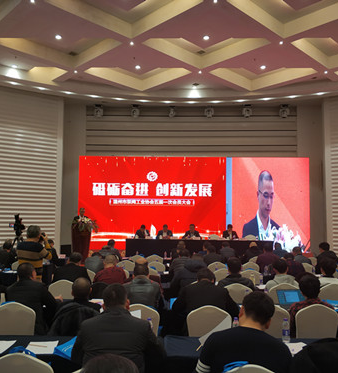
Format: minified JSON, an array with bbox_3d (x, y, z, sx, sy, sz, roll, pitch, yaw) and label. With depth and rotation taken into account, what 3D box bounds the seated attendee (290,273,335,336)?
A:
[{"bbox_3d":[1.481,1.532,4.149,0.520,1.220,0.850,1,-6,-3],"label":"seated attendee"}]

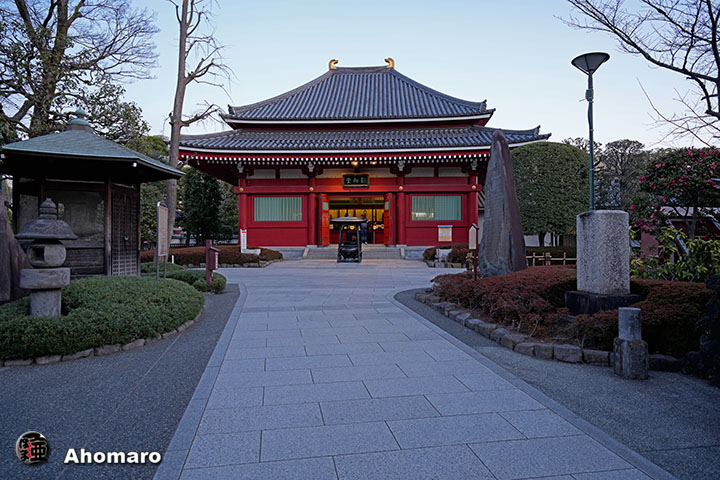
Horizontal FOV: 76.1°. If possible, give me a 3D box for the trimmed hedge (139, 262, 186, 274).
[{"bbox_3d":[-6.171,0.832,14.300,1.500,0.420,1.300,0,2,-10],"label":"trimmed hedge"}]

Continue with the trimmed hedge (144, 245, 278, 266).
[{"bbox_3d":[-5.617,0.582,17.400,4.900,0.650,2.800,1,2,4],"label":"trimmed hedge"}]

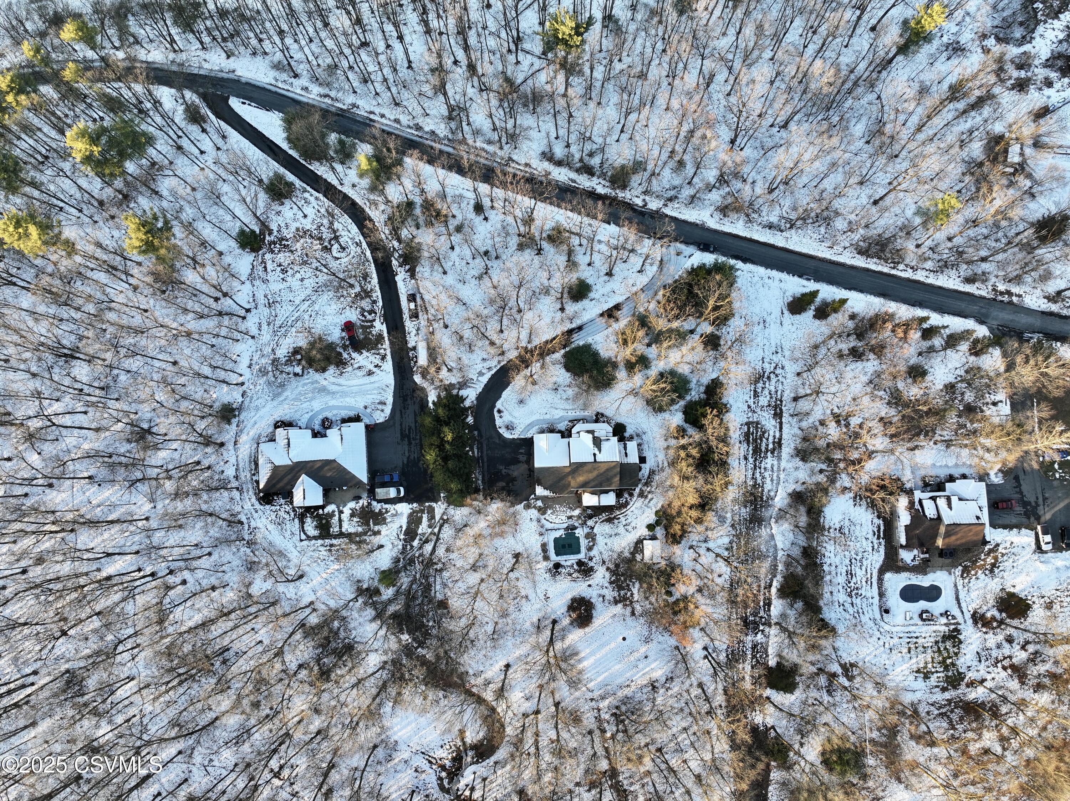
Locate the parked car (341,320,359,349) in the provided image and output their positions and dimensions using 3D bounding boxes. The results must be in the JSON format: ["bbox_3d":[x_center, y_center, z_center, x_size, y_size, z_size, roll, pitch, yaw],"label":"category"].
[{"bbox_3d":[-39.160,-14.070,157.460,1.950,1.800,5.700,-19,85,-1],"label":"parked car"}]

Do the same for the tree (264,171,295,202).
[{"bbox_3d":[-54.680,-44.820,158.380,6.200,9.000,6.200,0,85,1],"label":"tree"}]

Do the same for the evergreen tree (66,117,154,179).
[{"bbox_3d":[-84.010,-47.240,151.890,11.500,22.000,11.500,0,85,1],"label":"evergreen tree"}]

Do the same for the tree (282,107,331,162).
[{"bbox_3d":[-47.780,-54.520,156.180,8.600,15.000,8.600,0,85,1],"label":"tree"}]

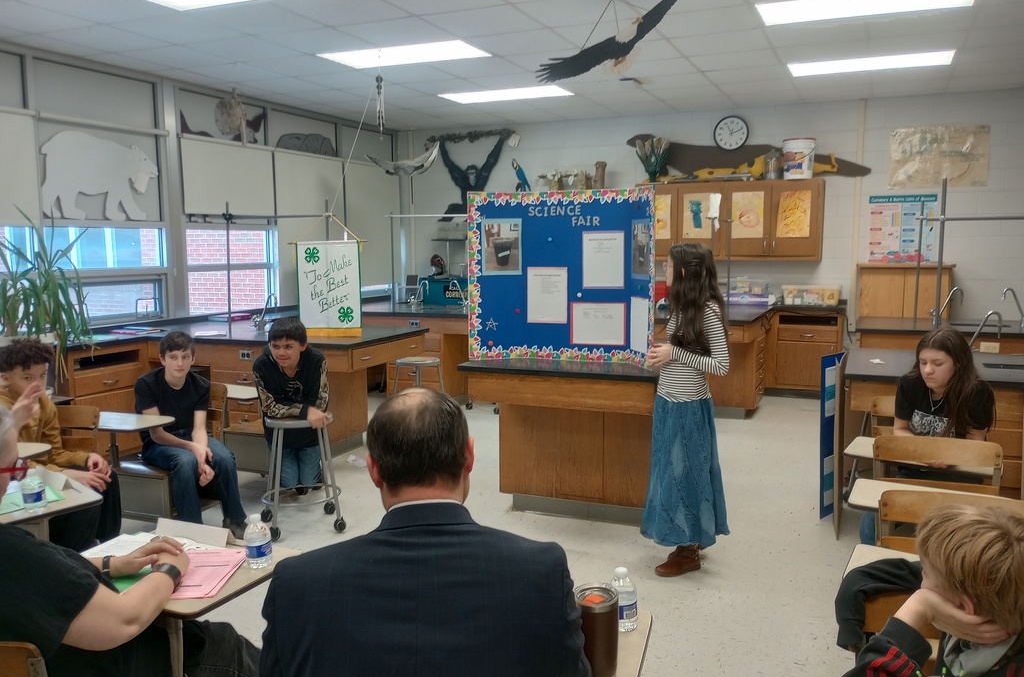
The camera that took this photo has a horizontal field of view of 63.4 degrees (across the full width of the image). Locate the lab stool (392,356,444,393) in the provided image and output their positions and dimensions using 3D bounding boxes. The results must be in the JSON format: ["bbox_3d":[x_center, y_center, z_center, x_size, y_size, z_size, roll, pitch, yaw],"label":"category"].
[{"bbox_3d":[-0.737,0.464,6.617,0.400,0.600,0.400,2,7,23],"label":"lab stool"}]

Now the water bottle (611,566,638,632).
[{"bbox_3d":[0.256,0.588,1.883,0.059,0.133,0.059,0,7,0],"label":"water bottle"}]

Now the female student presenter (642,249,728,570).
[{"bbox_3d":[0.823,0.321,3.913,0.410,1.525,0.420,-1,7,-7],"label":"female student presenter"}]

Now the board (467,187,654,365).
[{"bbox_3d":[0.272,-0.325,4.434,1.030,0.920,0.220,2,7,23],"label":"board"}]

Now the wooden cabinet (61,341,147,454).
[{"bbox_3d":[-2.877,0.472,5.534,0.620,0.890,0.630,3,7,23],"label":"wooden cabinet"}]

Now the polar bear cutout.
[{"bbox_3d":[-3.025,-1.189,6.153,0.030,0.630,1.030,3,7,23],"label":"polar bear cutout"}]

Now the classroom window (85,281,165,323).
[{"bbox_3d":[-3.018,-0.283,6.303,0.070,0.370,0.930,3,7,23],"label":"classroom window"}]

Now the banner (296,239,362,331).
[{"bbox_3d":[-1.123,-0.315,5.155,0.470,0.585,0.030,3,7,23],"label":"banner"}]

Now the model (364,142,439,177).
[{"bbox_3d":[-1.188,-1.942,9.000,0.780,0.370,0.350,-1,7,-7],"label":"model"}]

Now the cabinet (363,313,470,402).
[{"bbox_3d":[-0.652,0.184,7.807,1.400,0.890,0.850,2,7,23],"label":"cabinet"}]

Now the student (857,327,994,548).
[{"bbox_3d":[1.702,0.551,3.363,0.480,1.150,0.700,4,8,34],"label":"student"}]

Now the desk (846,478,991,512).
[{"bbox_3d":[1.452,0.863,2.807,0.600,0.660,0.420,2,7,23],"label":"desk"}]

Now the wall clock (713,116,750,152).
[{"bbox_3d":[2.225,-2.085,8.433,0.353,0.353,0.050,2,7,23],"label":"wall clock"}]

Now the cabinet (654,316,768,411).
[{"bbox_3d":[1.703,0.204,7.507,1.070,0.900,1.450,3,7,23],"label":"cabinet"}]

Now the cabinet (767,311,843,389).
[{"bbox_3d":[2.890,0.126,8.124,0.720,0.880,0.560,2,7,23],"label":"cabinet"}]

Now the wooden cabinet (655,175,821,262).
[{"bbox_3d":[2.194,-1.188,8.442,1.800,0.770,0.340,3,7,23],"label":"wooden cabinet"}]

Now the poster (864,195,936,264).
[{"bbox_3d":[3.720,-1.043,7.923,0.590,0.650,0.015,2,7,23],"label":"poster"}]

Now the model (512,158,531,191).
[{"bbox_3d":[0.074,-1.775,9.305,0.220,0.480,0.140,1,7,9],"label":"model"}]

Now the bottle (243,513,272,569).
[{"bbox_3d":[-0.625,0.488,2.031,0.066,0.132,0.066,0,7,0],"label":"bottle"}]

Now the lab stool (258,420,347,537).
[{"bbox_3d":[-1.141,0.720,4.489,0.440,0.620,0.440,-2,7,-17],"label":"lab stool"}]

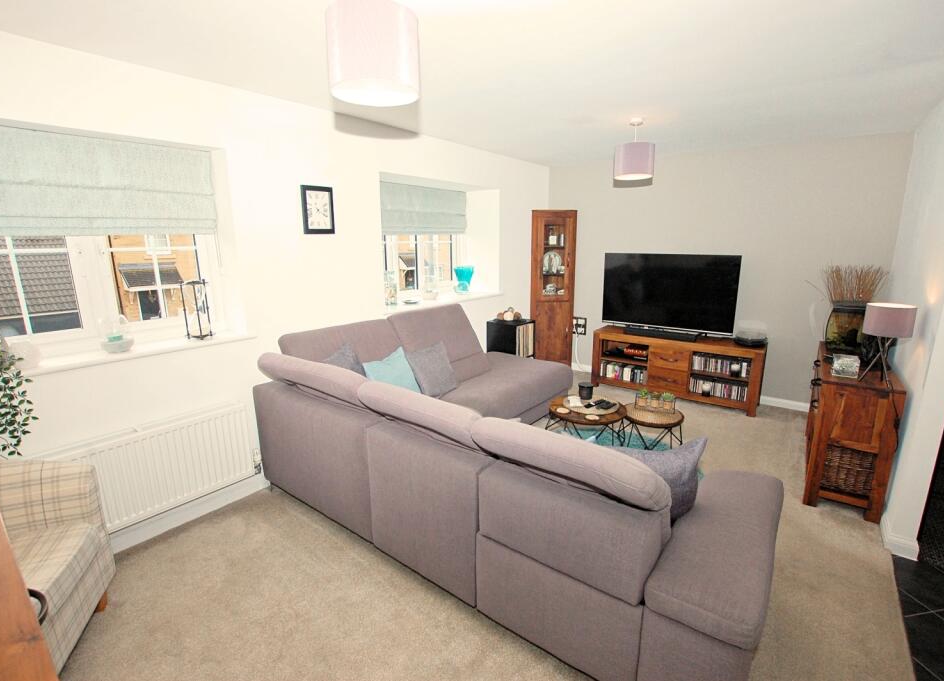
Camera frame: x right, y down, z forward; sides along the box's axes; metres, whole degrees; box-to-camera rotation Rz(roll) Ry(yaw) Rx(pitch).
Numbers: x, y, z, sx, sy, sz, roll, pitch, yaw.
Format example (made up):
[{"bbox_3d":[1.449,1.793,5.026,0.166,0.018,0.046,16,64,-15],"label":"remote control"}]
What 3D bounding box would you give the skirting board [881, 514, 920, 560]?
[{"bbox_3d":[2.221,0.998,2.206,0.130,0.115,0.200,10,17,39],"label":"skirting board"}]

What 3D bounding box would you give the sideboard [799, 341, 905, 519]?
[{"bbox_3d":[2.490,0.516,2.850,0.340,0.765,1.230,9,16,36],"label":"sideboard"}]

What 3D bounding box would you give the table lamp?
[{"bbox_3d":[2.225,0.028,2.317,0.195,0.435,0.195,10,17,39],"label":"table lamp"}]

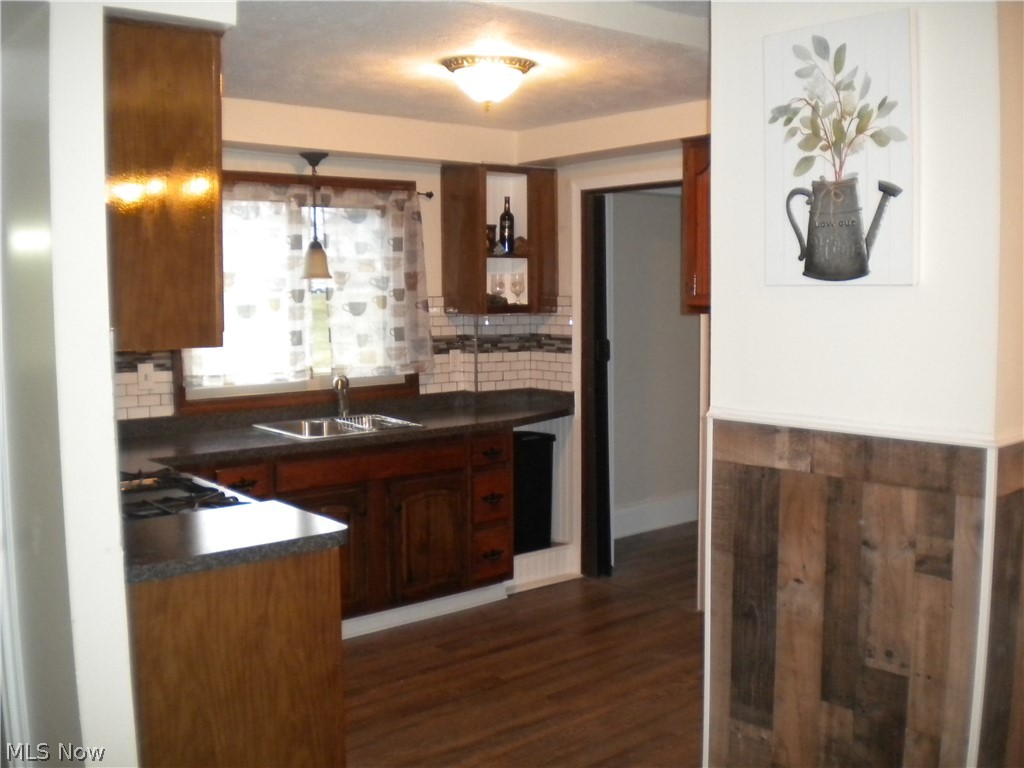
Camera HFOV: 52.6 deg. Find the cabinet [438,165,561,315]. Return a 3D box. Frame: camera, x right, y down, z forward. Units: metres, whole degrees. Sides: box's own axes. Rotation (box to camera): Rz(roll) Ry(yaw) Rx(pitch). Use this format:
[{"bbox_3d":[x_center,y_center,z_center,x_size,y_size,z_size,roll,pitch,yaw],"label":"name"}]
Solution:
[{"bbox_3d":[-0.059,-0.772,5.601,0.540,0.771,0.325,-5,7,-39],"label":"cabinet"}]

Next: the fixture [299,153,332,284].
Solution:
[{"bbox_3d":[-0.923,-0.792,4.890,0.146,0.585,0.146,-1,5,0],"label":"fixture"}]

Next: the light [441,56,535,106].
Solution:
[{"bbox_3d":[-0.081,-1.070,3.691,0.350,0.180,0.350,-1,5,0],"label":"light"}]

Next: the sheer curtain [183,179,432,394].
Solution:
[{"bbox_3d":[-0.952,-0.490,5.021,1.360,0.955,0.090,-5,7,-39],"label":"sheer curtain"}]

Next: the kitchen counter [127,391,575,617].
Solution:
[{"bbox_3d":[-0.879,0.607,4.848,2.990,0.980,0.635,-5,7,-39],"label":"kitchen counter"}]

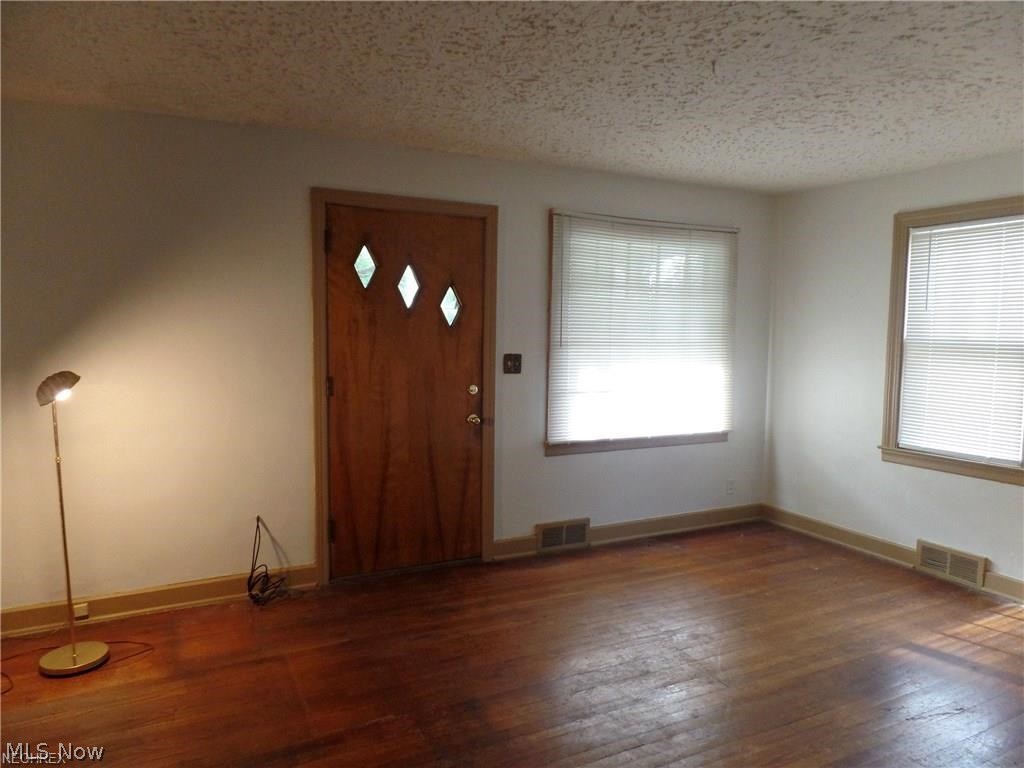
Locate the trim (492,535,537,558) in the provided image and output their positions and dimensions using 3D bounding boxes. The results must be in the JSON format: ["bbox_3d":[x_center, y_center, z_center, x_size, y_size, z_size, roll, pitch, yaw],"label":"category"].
[{"bbox_3d":[0.013,1.017,4.237,0.310,0.145,0.030,-2,6,-26],"label":"trim"}]

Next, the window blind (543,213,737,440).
[{"bbox_3d":[0.893,-0.323,4.544,1.510,1.530,0.090,-2,6,-26],"label":"window blind"}]

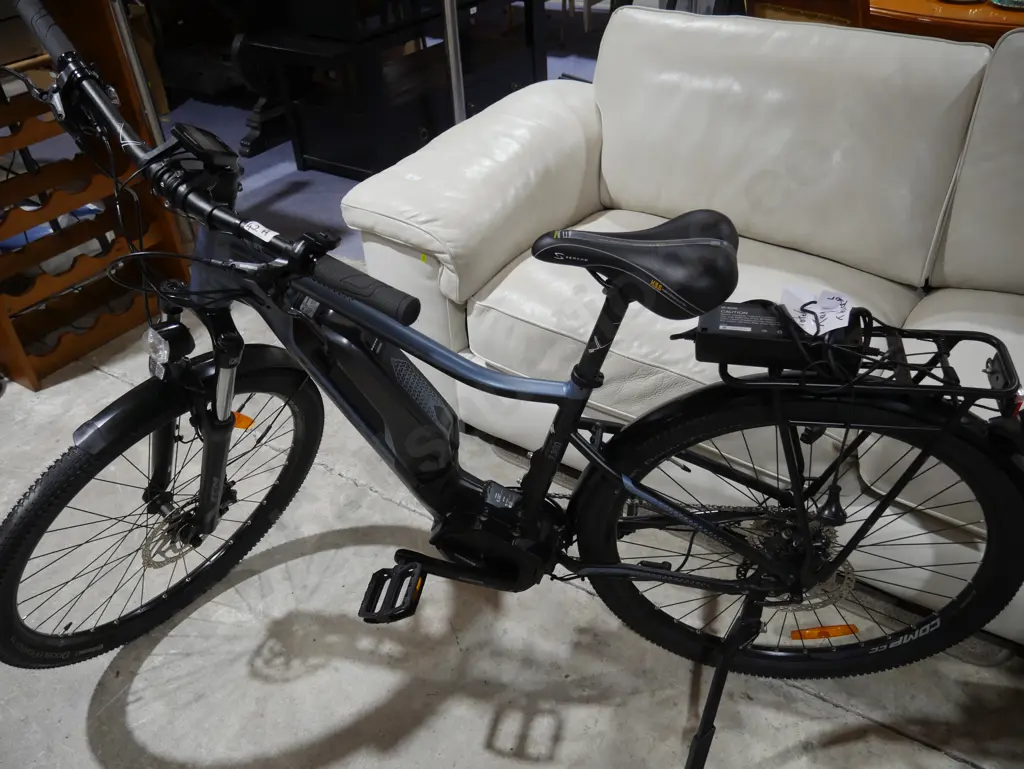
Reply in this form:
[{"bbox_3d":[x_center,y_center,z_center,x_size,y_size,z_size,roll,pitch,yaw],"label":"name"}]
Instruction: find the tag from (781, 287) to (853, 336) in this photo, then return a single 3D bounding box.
[{"bbox_3d":[0.412,-0.100,1.120,0.090,0.018,0.085,3,62,11],"label":"tag"}]

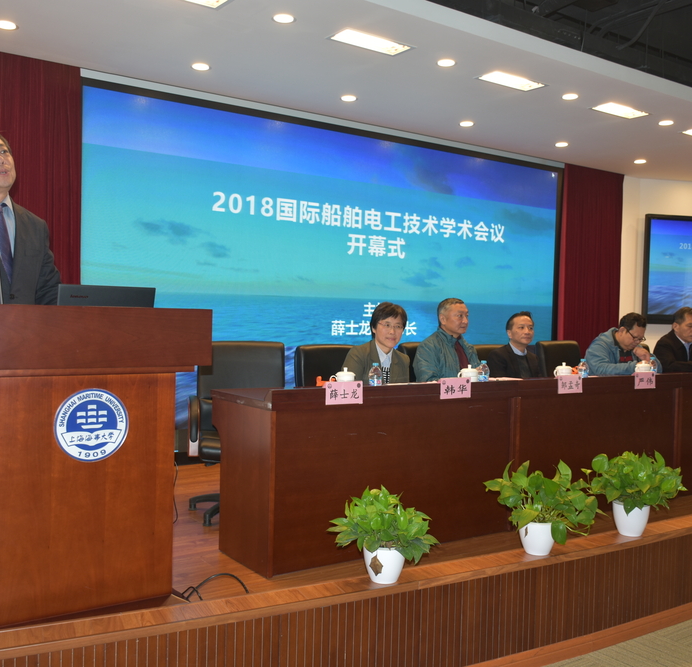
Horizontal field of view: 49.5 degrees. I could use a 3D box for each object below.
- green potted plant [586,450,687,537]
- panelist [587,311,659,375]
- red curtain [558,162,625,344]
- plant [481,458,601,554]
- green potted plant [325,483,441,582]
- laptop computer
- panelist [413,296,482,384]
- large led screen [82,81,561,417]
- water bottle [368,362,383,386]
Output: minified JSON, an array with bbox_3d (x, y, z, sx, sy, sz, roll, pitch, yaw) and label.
[{"bbox_3d":[1.516,0.842,3.968,0.480,0.435,0.450,0,1,-33],"label":"green potted plant"},{"bbox_3d":[2.031,0.450,5.280,0.570,1.190,0.780,0,1,-41],"label":"panelist"},{"bbox_3d":[2.479,-0.353,7.575,0.989,2.612,0.160,0,2,-34],"label":"red curtain"},{"bbox_3d":[0.848,0.761,3.270,0.470,0.415,0.450,1,1,0],"label":"plant"},{"bbox_3d":[0.163,0.846,3.175,0.440,0.400,0.430,1,1,0],"label":"green potted plant"},{"bbox_3d":[-0.973,-0.074,3.012,0.380,0.240,0.240,0,1,-33],"label":"laptop computer"},{"bbox_3d":[0.714,0.410,4.515,0.540,1.240,0.760,0,1,-39],"label":"panelist"},{"bbox_3d":[0.177,-0.373,6.057,4.515,2.440,0.120,0,2,-34],"label":"large led screen"},{"bbox_3d":[0.136,0.213,3.482,0.061,0.150,0.061,1,1,0],"label":"water bottle"}]

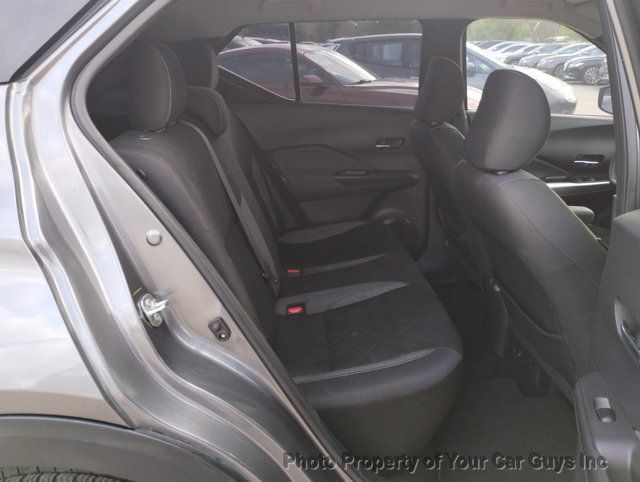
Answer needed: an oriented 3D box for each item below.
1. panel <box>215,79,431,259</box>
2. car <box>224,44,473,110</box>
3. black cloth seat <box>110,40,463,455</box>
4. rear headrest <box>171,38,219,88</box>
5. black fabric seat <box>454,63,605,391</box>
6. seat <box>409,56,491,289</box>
[{"bbox_3d":[0.010,-0.299,2.316,0.956,0.819,0.156,-1,21,-4],"label":"panel"},{"bbox_3d":[-0.295,-1.599,6.077,4.700,1.440,1.820,6,22,15],"label":"car"},{"bbox_3d":[-0.064,-0.100,1.706,0.897,1.043,1.248,-1,21,-4],"label":"black cloth seat"},{"bbox_3d":[-0.416,-0.616,1.859,0.137,0.214,0.254,-1,21,-4],"label":"rear headrest"},{"bbox_3d":[0.776,0.026,1.460,0.858,0.975,0.507,-1,21,-4],"label":"black fabric seat"},{"bbox_3d":[0.730,-0.216,2.086,0.858,0.975,0.507,-1,21,-4],"label":"seat"}]

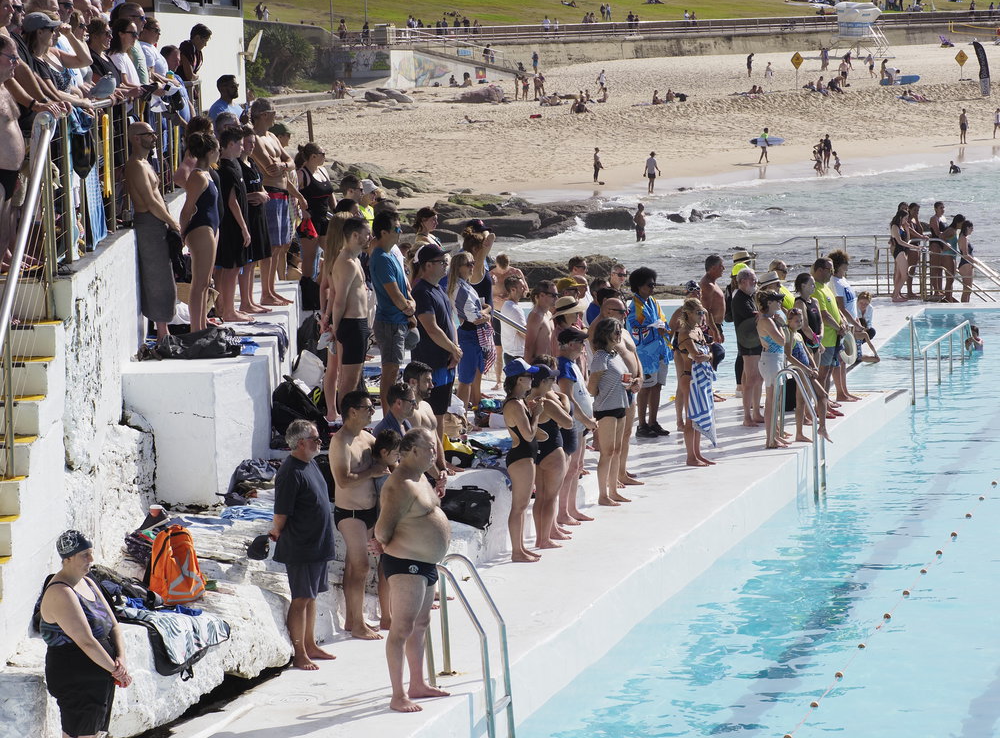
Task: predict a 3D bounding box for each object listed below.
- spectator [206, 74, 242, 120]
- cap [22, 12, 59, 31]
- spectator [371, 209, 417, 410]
[{"bbox_3d":[-2.657,-1.963,31.880,0.360,1.760,0.500,1,6,22],"label":"spectator"},{"bbox_3d":[-3.129,-2.371,22.500,0.270,0.140,0.180,-7,4,9],"label":"cap"},{"bbox_3d":[-0.942,-0.504,28.600,0.420,1.780,0.480,0,5,18],"label":"spectator"}]

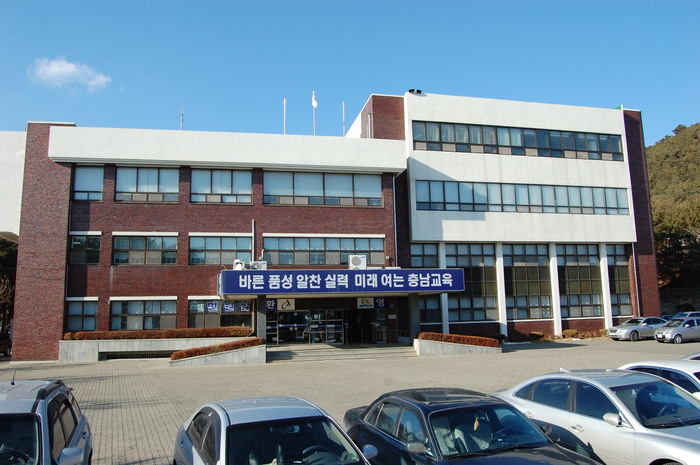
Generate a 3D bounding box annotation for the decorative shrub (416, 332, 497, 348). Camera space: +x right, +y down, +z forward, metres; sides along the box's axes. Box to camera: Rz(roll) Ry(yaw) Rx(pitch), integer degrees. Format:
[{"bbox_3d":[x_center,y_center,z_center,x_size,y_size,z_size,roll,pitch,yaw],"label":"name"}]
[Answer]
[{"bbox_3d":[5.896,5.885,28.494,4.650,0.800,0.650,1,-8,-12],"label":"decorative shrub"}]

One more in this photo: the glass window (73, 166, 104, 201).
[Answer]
[{"bbox_3d":[-14.751,-2.764,29.580,1.710,2.126,0.120,1,-7,-12],"label":"glass window"}]

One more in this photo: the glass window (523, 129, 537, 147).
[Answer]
[{"bbox_3d":[13.062,-6.840,38.076,1.050,1.389,0.100,1,-9,-12],"label":"glass window"}]

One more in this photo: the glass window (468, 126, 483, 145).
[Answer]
[{"bbox_3d":[8.903,-6.903,37.129,1.050,1.423,0.100,1,-9,-12],"label":"glass window"}]

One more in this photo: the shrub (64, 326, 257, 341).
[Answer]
[{"bbox_3d":[-10.592,5.692,29.466,9.800,0.520,0.750,0,-8,-11],"label":"shrub"}]

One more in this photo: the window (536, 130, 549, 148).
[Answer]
[{"bbox_3d":[14.299,-6.843,38.793,1.087,1.459,0.100,1,-8,-14],"label":"window"}]

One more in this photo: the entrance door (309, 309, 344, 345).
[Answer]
[{"bbox_3d":[-1.413,5.756,31.805,2.144,2.096,0.120,1,-9,-12],"label":"entrance door"}]

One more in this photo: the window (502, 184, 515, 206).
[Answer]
[{"bbox_3d":[10.966,-2.560,36.282,0.868,1.536,0.120,1,-7,-12],"label":"window"}]

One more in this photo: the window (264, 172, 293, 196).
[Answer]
[{"bbox_3d":[-4.267,-2.910,31.447,1.782,1.469,0.120,0,-8,-12],"label":"window"}]

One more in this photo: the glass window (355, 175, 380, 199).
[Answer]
[{"bbox_3d":[1.161,-3.017,34.204,1.853,1.566,0.100,0,-8,-11],"label":"glass window"}]

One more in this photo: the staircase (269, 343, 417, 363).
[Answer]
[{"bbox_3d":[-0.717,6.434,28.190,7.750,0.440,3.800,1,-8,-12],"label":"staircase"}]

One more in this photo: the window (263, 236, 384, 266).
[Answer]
[{"bbox_3d":[-1.459,1.153,31.495,7.357,1.717,0.120,0,-8,-12],"label":"window"}]

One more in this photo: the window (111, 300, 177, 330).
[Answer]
[{"bbox_3d":[-11.972,4.853,30.477,3.632,1.724,0.120,0,-8,-11],"label":"window"}]

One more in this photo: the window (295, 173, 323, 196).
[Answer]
[{"bbox_3d":[-2.609,-3.055,33.450,1.906,1.551,0.100,0,-8,-11],"label":"window"}]

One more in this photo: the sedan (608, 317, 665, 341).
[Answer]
[{"bbox_3d":[18.954,6.257,34.069,4.750,1.450,1.820,1,-8,-18],"label":"sedan"}]

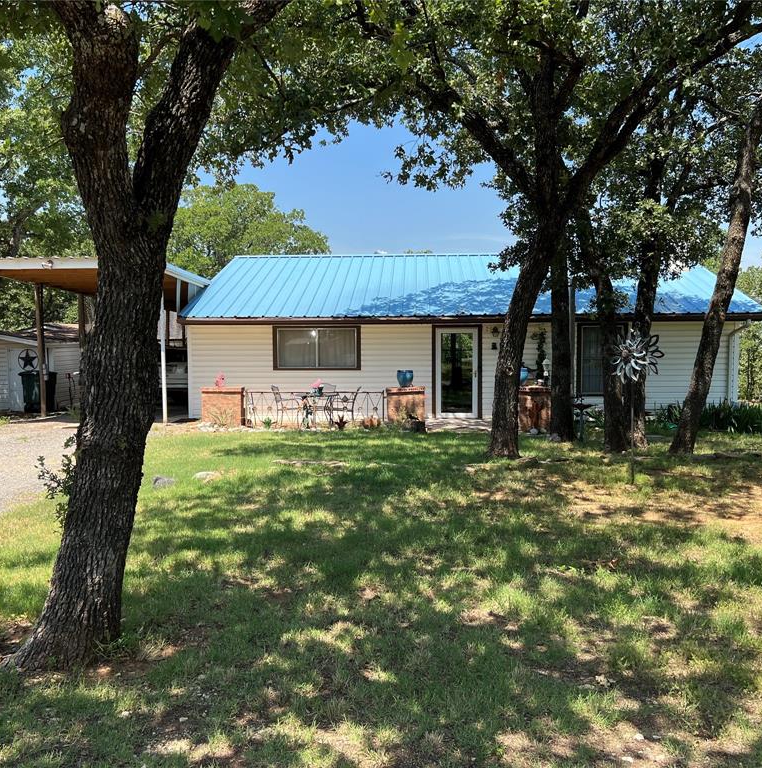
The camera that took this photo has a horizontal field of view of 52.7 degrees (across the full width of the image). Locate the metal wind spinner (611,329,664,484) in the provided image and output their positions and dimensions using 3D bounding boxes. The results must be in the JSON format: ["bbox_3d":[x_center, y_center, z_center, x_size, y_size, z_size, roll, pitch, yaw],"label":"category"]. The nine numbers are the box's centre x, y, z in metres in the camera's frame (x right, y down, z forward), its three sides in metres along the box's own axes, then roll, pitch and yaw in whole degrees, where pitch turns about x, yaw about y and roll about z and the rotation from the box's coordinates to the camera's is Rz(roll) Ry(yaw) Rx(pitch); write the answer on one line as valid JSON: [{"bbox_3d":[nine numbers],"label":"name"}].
[{"bbox_3d":[2.907,0.265,8.749,0.560,1.750,0.250,2,4,30],"label":"metal wind spinner"}]

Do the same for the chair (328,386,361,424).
[{"bbox_3d":[-0.781,0.445,16.375,0.680,0.860,0.580,0,3,6],"label":"chair"}]

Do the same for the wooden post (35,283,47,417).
[{"bbox_3d":[-8.003,-0.776,18.110,0.130,3.120,0.130,0,3,3],"label":"wooden post"}]

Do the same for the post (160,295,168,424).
[{"bbox_3d":[-4.486,-0.615,15.916,0.095,2.900,0.095,0,3,3],"label":"post"}]

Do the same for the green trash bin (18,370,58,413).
[{"bbox_3d":[-8.954,0.222,20.068,0.660,1.100,0.740,1,3,18],"label":"green trash bin"}]

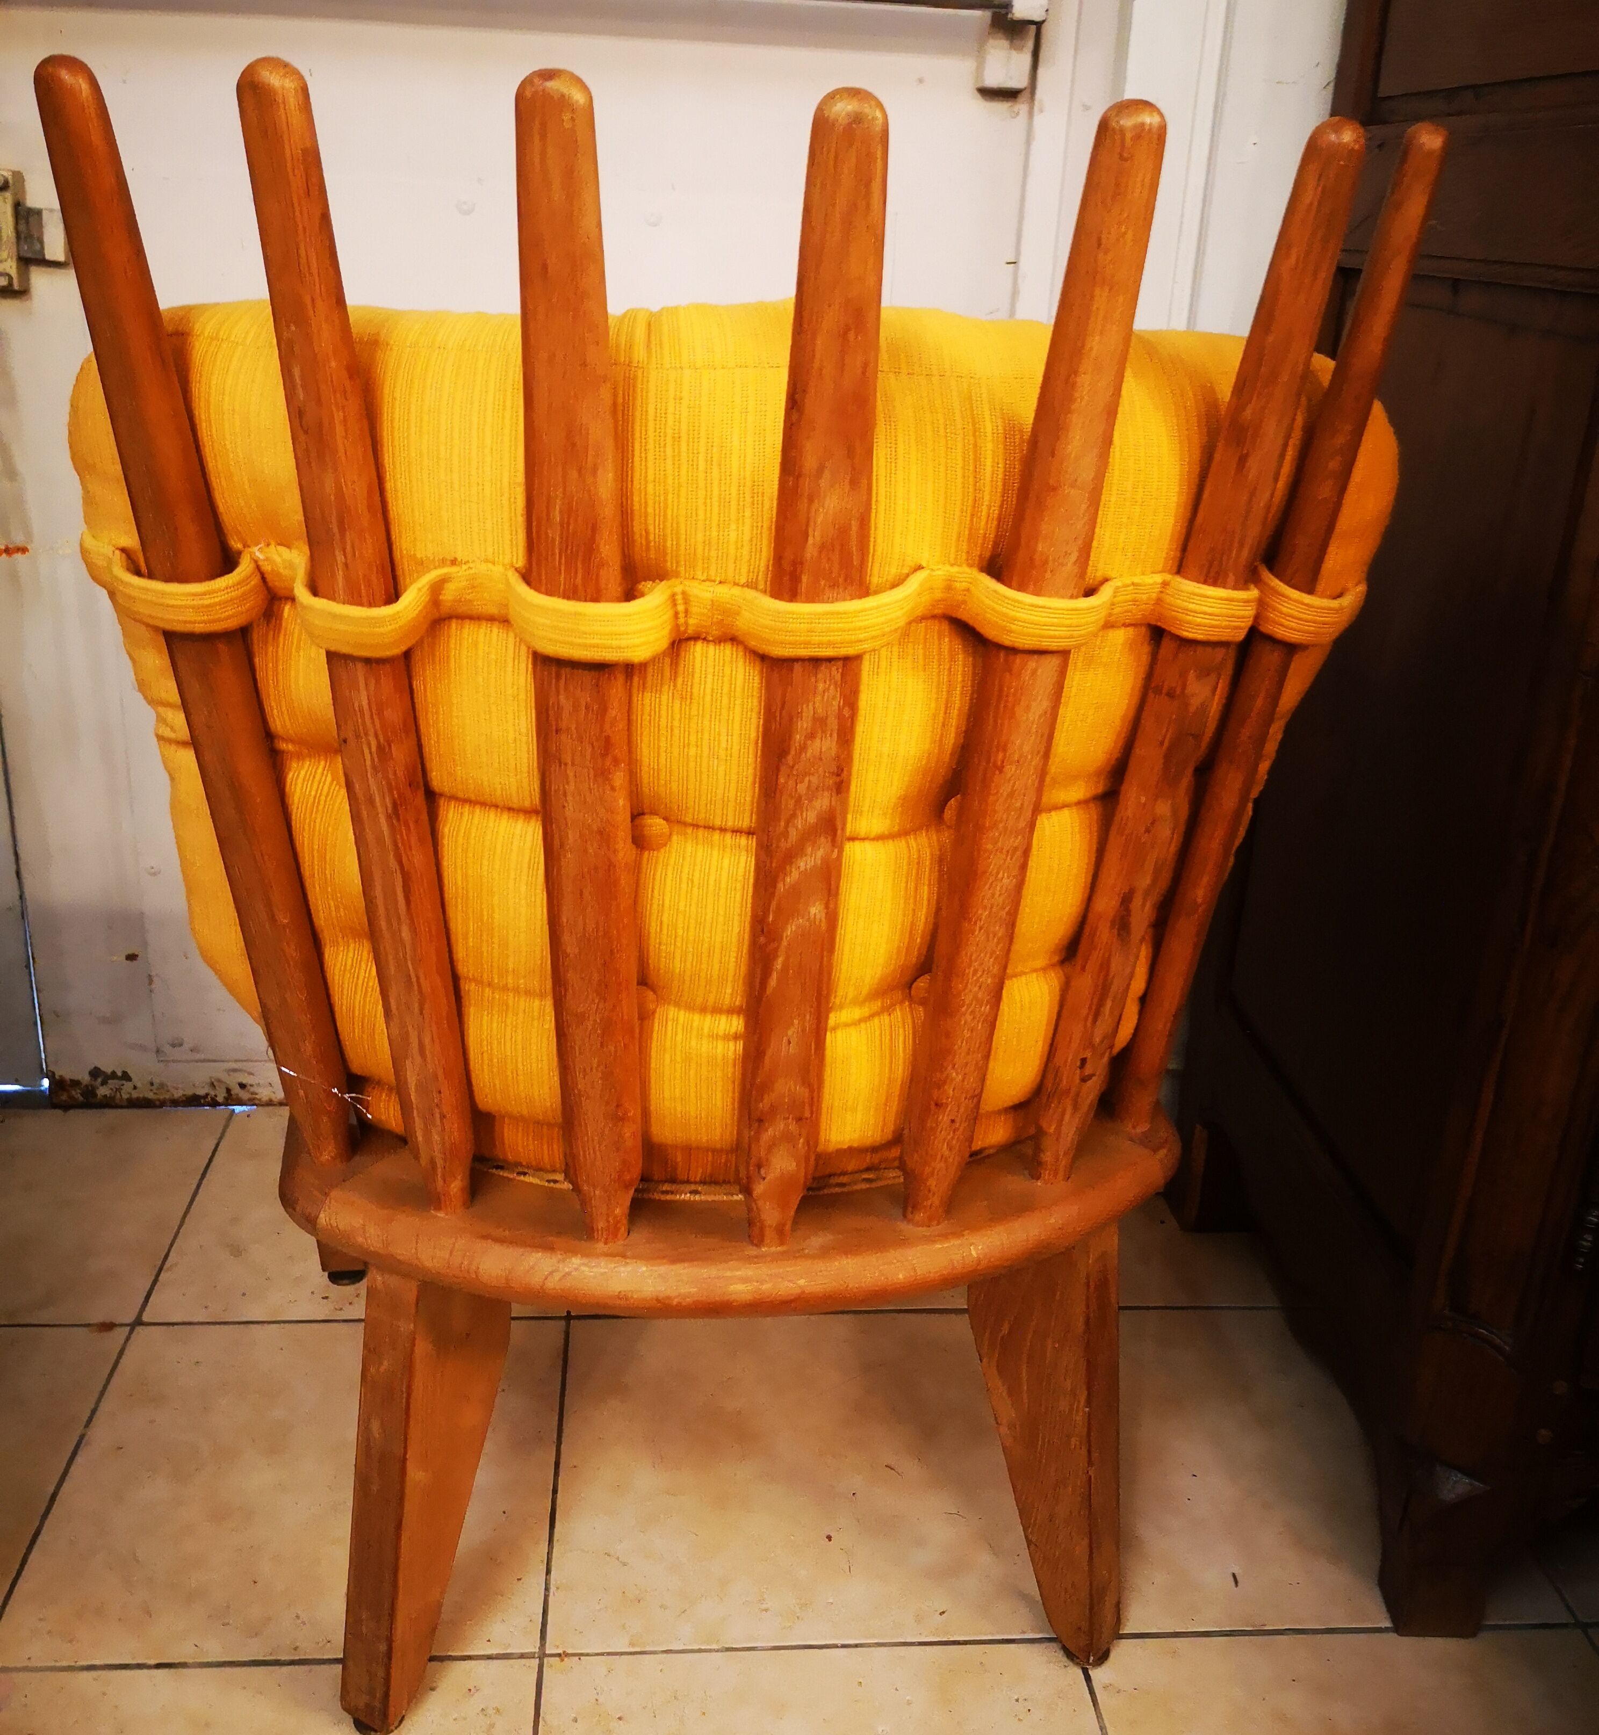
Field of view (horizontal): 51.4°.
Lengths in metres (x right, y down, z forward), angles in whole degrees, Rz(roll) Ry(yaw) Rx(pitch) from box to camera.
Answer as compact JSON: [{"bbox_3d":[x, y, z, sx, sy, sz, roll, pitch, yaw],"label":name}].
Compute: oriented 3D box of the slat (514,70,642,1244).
[{"bbox_3d":[-0.092,-0.048,0.722,0.043,0.543,0.025,3,29,4],"label":"slat"}]

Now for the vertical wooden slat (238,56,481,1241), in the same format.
[{"bbox_3d":[-0.189,-0.063,0.740,0.043,0.542,0.025,8,29,17],"label":"vertical wooden slat"}]

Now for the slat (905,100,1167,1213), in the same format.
[{"bbox_3d":[0.097,-0.051,0.753,0.043,0.543,0.025,-6,31,-23],"label":"slat"}]

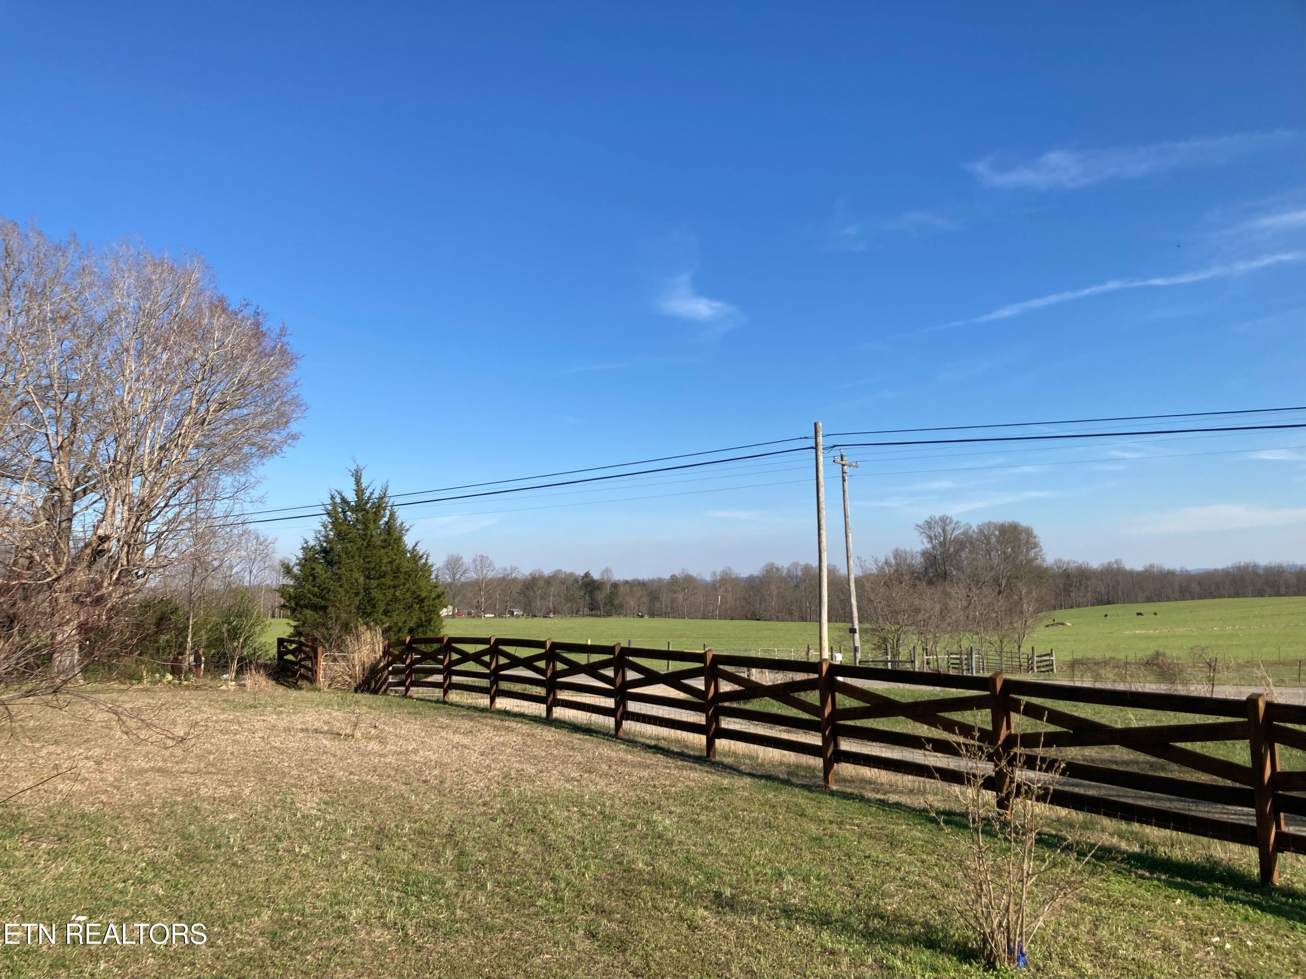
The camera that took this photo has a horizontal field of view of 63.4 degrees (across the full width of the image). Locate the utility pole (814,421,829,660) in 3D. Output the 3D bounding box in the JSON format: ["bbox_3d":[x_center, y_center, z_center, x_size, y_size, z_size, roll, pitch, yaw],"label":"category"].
[{"bbox_3d":[4.960,1.940,31.000,0.240,7.950,0.240,-1,-5,0],"label":"utility pole"}]

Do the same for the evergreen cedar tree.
[{"bbox_3d":[-9.630,2.970,35.000,5.400,7.400,5.300,-1,-5,0],"label":"evergreen cedar tree"}]

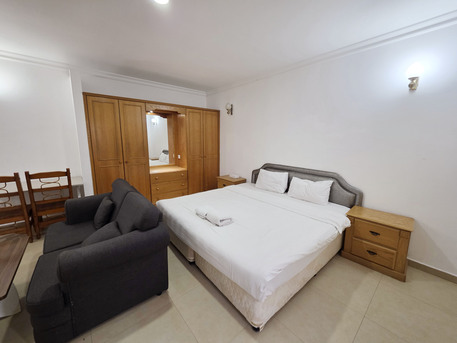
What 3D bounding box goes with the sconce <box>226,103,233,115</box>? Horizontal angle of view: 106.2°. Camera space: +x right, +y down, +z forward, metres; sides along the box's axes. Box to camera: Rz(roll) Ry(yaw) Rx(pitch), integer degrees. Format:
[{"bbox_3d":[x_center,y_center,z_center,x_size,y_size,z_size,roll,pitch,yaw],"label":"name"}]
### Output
[{"bbox_3d":[0.034,-1.520,4.197,0.165,0.270,0.110,-8,14,-39],"label":"sconce"}]

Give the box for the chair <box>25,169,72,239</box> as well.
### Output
[{"bbox_3d":[-2.743,0.446,2.728,0.445,1.002,0.460,-8,14,-39],"label":"chair"}]

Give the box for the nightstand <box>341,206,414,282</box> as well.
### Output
[{"bbox_3d":[1.845,0.846,2.158,0.430,0.592,0.590,-8,14,-39],"label":"nightstand"}]

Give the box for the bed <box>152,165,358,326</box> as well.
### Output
[{"bbox_3d":[0.406,0.527,2.594,2.064,1.005,2.010,-8,14,-39],"label":"bed"}]

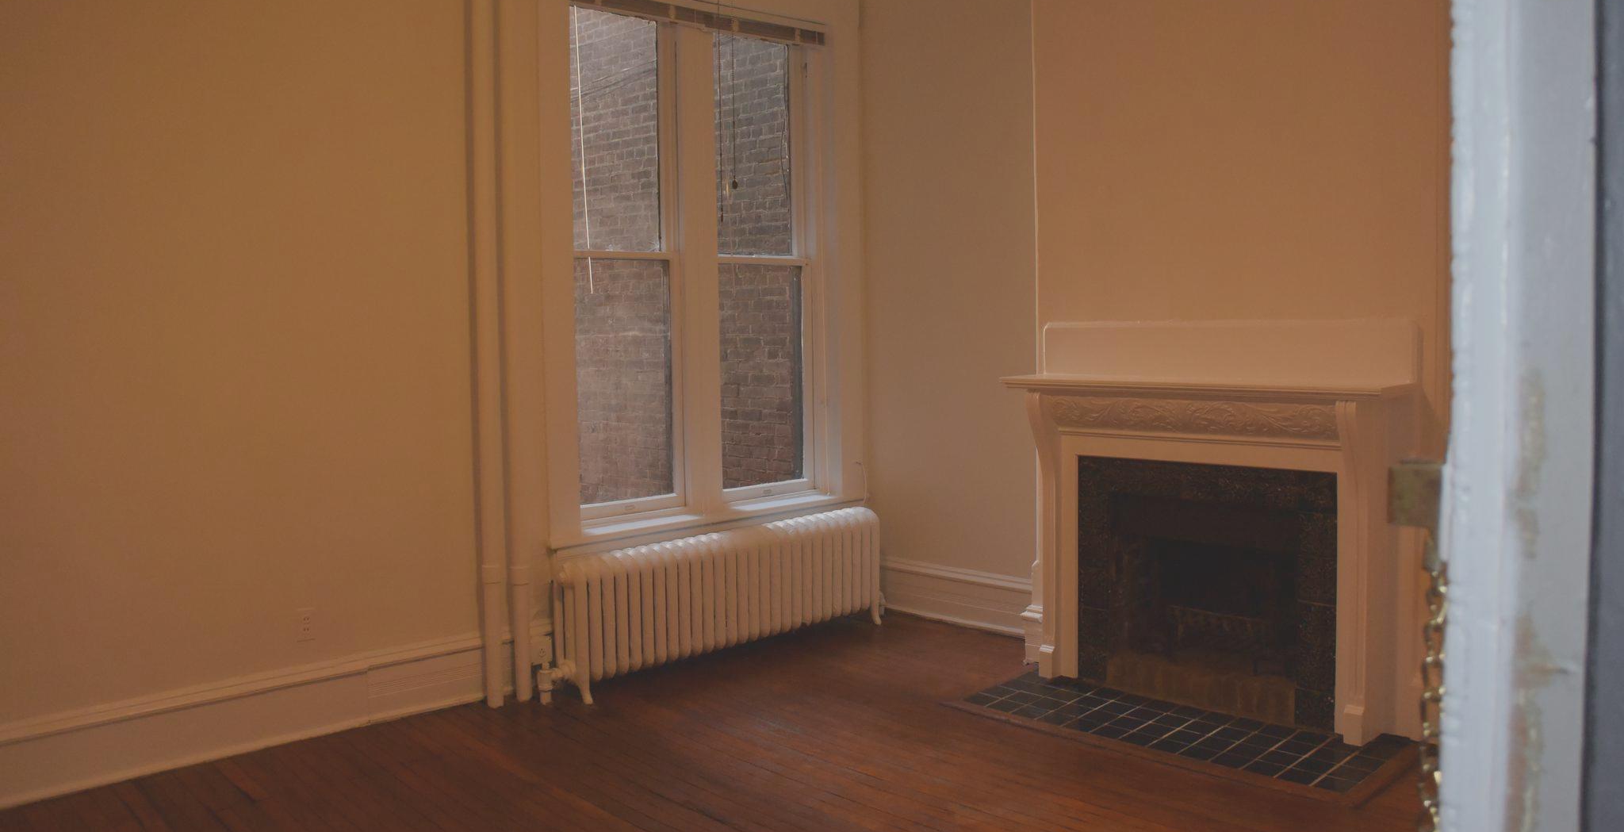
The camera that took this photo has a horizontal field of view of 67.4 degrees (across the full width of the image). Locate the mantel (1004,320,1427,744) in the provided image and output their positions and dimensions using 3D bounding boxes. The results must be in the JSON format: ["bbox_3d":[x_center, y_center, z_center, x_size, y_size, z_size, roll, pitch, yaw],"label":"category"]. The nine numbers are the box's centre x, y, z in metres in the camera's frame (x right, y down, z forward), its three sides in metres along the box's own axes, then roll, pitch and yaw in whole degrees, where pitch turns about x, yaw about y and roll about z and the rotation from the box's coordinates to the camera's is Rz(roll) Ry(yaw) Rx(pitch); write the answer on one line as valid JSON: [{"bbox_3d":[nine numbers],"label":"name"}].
[{"bbox_3d":[1.431,0.375,4.572,1.485,1.450,0.310,3,6,44],"label":"mantel"}]

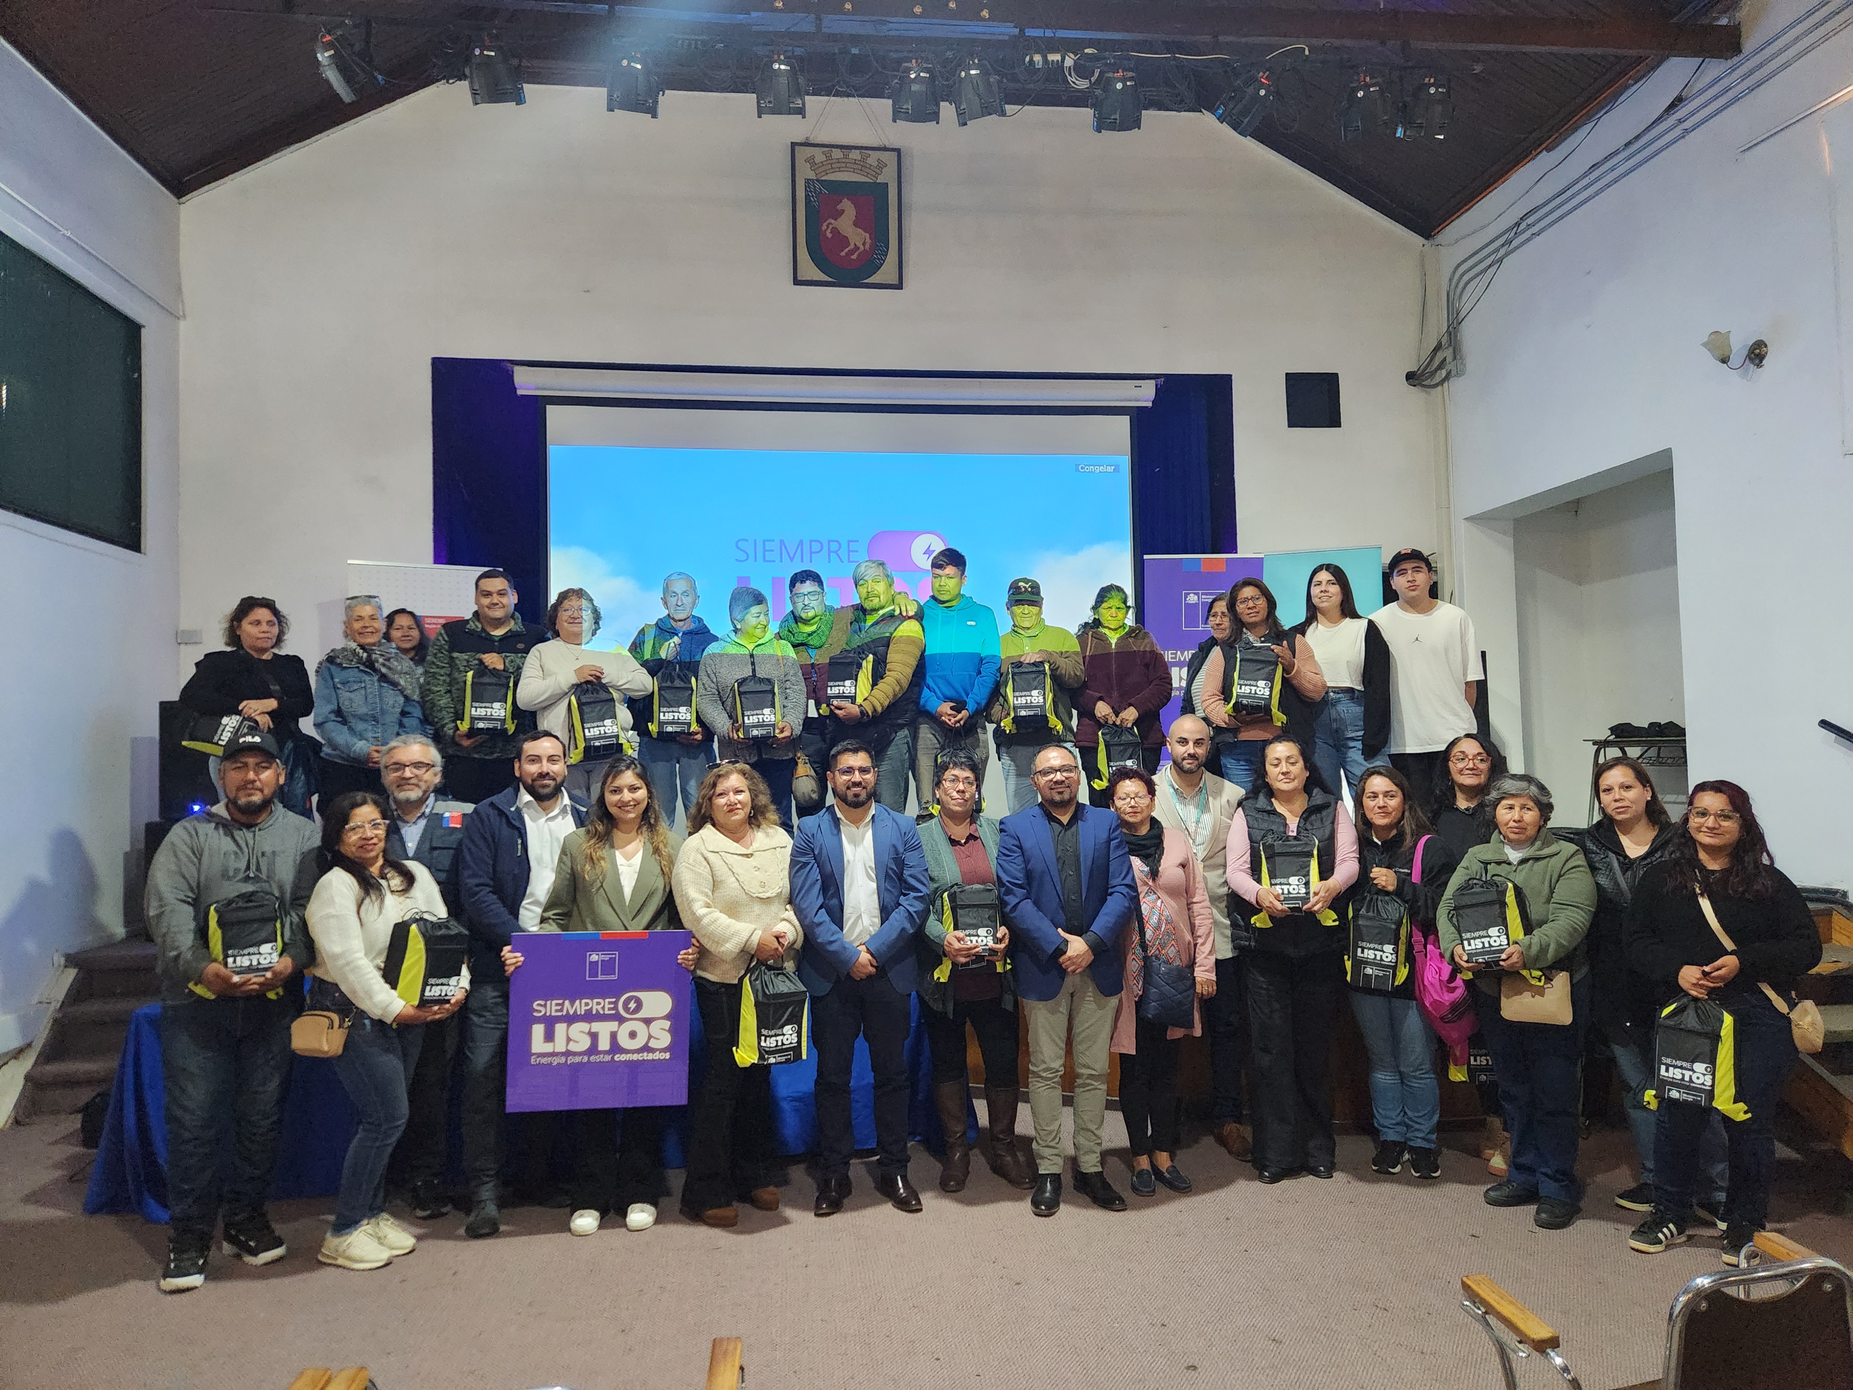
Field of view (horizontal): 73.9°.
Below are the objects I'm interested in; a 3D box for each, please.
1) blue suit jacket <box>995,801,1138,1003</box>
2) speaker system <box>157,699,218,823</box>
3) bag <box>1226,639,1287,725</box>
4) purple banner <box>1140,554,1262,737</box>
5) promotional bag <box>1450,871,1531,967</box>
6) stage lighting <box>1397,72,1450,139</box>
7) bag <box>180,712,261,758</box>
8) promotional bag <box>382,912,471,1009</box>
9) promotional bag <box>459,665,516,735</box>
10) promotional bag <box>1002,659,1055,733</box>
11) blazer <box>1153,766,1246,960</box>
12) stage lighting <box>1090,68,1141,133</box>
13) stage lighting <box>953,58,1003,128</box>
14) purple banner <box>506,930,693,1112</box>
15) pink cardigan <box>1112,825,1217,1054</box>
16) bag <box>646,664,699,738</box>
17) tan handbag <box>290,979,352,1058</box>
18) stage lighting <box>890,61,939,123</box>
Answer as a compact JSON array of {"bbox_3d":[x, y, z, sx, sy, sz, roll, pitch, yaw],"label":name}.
[{"bbox_3d":[0.520,0.770,4.581,0.510,0.710,0.310,-1,-3,1],"label":"blue suit jacket"},{"bbox_3d":[-3.666,0.339,6.330,0.380,0.610,0.370,-1,-2,-12],"label":"speaker system"},{"bbox_3d":[1.466,-0.061,5.470,0.230,0.360,0.150,2,-7,26],"label":"bag"},{"bbox_3d":[1.868,0.068,8.152,0.830,2.000,0.100,-1,-3,-5],"label":"purple banner"},{"bbox_3d":[1.942,0.791,4.220,0.210,0.340,0.160,-18,-20,42],"label":"promotional bag"},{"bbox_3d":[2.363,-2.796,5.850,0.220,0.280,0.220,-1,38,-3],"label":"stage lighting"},{"bbox_3d":[-3.175,0.179,5.550,0.300,0.200,0.120,13,-27,4],"label":"bag"},{"bbox_3d":[-1.637,0.874,4.030,0.150,0.320,0.210,-3,-11,32],"label":"promotional bag"},{"bbox_3d":[-1.974,0.010,5.550,0.230,0.350,0.150,0,-2,-18],"label":"promotional bag"},{"bbox_3d":[0.486,0.011,5.950,0.230,0.350,0.150,-1,-7,8],"label":"promotional bag"},{"bbox_3d":[1.085,0.672,4.950,0.500,0.750,0.300,-2,-2,8],"label":"blazer"},{"bbox_3d":[0.847,-2.651,5.500,0.240,0.300,0.250,-4,26,-5],"label":"stage lighting"},{"bbox_3d":[0.237,-2.789,5.681,0.230,0.280,0.240,-2,35,11],"label":"stage lighting"},{"bbox_3d":[-1.119,1.116,4.220,0.600,0.605,0.020,2,-3,-12],"label":"purple banner"},{"bbox_3d":[0.913,0.946,4.777,0.430,0.840,0.310,-1,-3,2],"label":"pink cardigan"},{"bbox_3d":[-1.218,0.031,5.900,0.230,0.350,0.150,-1,-2,-11],"label":"bag"},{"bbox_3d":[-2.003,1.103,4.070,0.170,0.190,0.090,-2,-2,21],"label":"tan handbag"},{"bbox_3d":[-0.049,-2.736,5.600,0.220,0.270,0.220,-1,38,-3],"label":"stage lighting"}]

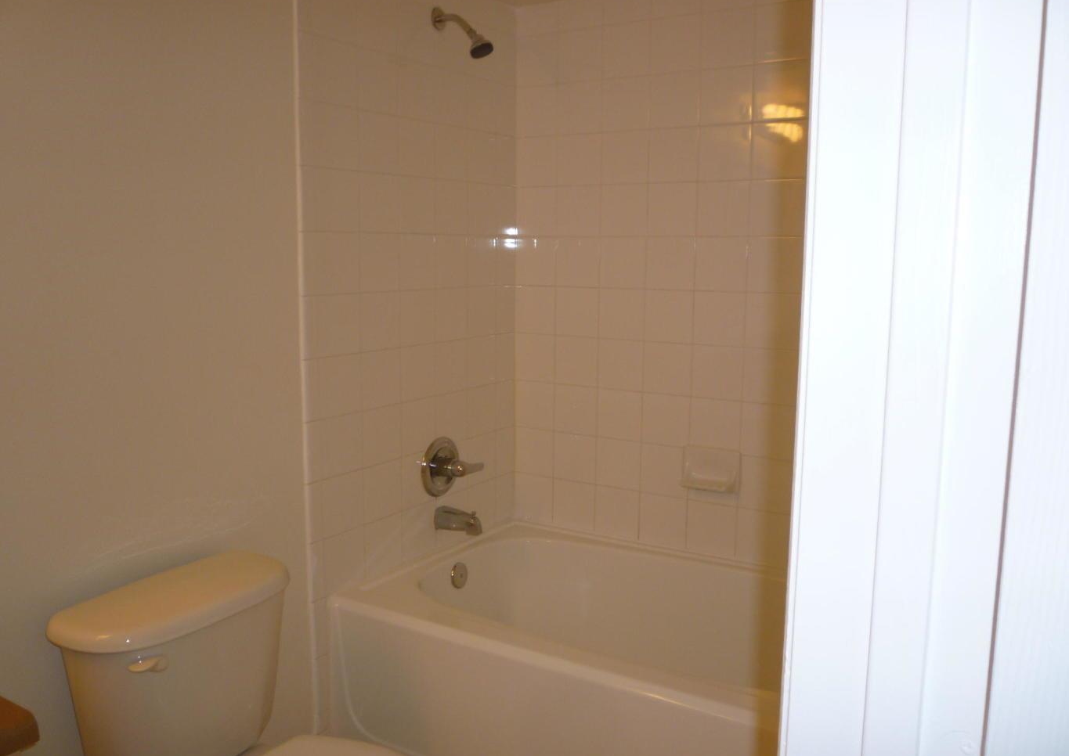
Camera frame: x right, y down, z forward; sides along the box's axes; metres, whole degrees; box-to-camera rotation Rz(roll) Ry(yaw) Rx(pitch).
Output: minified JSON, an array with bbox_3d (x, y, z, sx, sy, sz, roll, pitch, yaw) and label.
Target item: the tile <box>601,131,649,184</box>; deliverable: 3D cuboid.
[{"bbox_3d":[0.268,-0.646,2.634,0.151,0.151,0.010,5,9,32],"label":"tile"}]

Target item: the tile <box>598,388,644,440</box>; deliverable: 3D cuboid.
[{"bbox_3d":[0.262,0.111,2.731,0.151,0.151,0.010,6,10,32],"label":"tile"}]

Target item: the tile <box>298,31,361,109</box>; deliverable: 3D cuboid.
[{"bbox_3d":[-0.489,-0.728,2.119,0.010,0.152,0.186,6,10,32],"label":"tile"}]

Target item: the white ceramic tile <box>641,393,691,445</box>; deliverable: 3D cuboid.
[{"bbox_3d":[0.391,0.124,2.659,0.151,0.151,0.010,5,9,32],"label":"white ceramic tile"}]

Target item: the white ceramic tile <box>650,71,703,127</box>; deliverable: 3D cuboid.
[{"bbox_3d":[0.399,-0.787,2.536,0.152,0.152,0.009,6,10,32],"label":"white ceramic tile"}]

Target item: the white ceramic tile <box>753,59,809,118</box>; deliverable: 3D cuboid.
[{"bbox_3d":[0.659,-0.761,2.373,0.151,0.151,0.010,5,9,32],"label":"white ceramic tile"}]

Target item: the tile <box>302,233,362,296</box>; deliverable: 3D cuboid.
[{"bbox_3d":[-0.498,-0.282,2.197,0.008,0.152,0.190,5,9,32],"label":"tile"}]

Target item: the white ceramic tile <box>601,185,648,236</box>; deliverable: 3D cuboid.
[{"bbox_3d":[0.268,-0.497,2.672,0.152,0.152,0.009,5,9,32],"label":"white ceramic tile"}]

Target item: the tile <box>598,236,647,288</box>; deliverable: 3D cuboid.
[{"bbox_3d":[0.266,-0.343,2.666,0.151,0.151,0.010,6,10,32],"label":"tile"}]

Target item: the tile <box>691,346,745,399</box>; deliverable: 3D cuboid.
[{"bbox_3d":[0.525,-0.015,2.574,0.152,0.152,0.009,5,9,32],"label":"tile"}]

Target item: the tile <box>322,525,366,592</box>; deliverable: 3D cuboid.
[{"bbox_3d":[-0.494,0.474,2.320,0.010,0.151,0.149,6,10,32],"label":"tile"}]

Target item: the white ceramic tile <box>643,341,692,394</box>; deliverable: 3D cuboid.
[{"bbox_3d":[0.391,-0.027,2.633,0.149,0.149,0.010,6,10,32],"label":"white ceramic tile"}]

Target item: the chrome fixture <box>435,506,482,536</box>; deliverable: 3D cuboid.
[{"bbox_3d":[-0.221,0.419,2.619,0.140,0.065,0.055,6,10,32],"label":"chrome fixture"}]

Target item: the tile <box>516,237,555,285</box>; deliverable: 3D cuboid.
[{"bbox_3d":[0.006,-0.369,2.825,0.151,0.152,0.010,6,10,32],"label":"tile"}]

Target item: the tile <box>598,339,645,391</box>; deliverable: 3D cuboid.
[{"bbox_3d":[0.262,-0.039,2.714,0.149,0.149,0.010,6,10,32],"label":"tile"}]

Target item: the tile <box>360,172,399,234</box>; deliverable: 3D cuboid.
[{"bbox_3d":[-0.404,-0.451,2.306,0.010,0.152,0.152,6,10,32],"label":"tile"}]

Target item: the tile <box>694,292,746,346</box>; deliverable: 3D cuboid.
[{"bbox_3d":[0.526,-0.168,2.552,0.152,0.152,0.009,5,9,32],"label":"tile"}]

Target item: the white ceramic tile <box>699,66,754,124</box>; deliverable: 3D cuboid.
[{"bbox_3d":[0.530,-0.778,2.467,0.152,0.152,0.009,5,9,32],"label":"white ceramic tile"}]

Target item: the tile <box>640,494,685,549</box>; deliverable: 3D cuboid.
[{"bbox_3d":[0.390,0.428,2.712,0.152,0.152,0.008,5,9,32],"label":"tile"}]

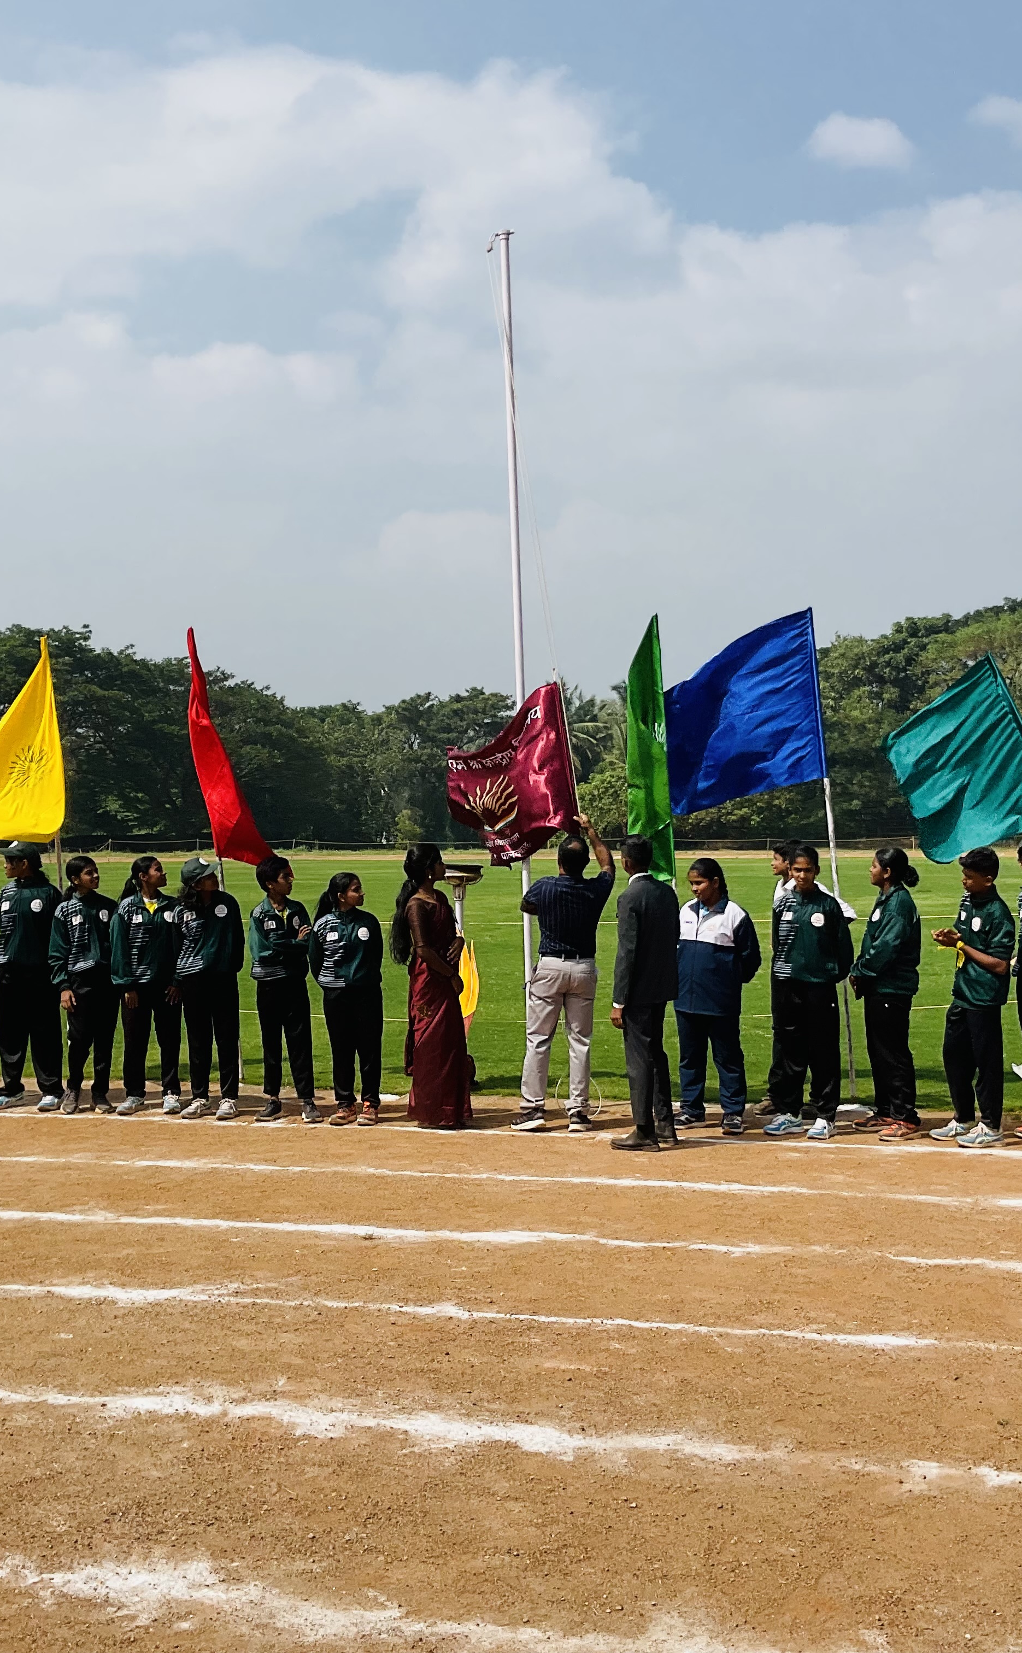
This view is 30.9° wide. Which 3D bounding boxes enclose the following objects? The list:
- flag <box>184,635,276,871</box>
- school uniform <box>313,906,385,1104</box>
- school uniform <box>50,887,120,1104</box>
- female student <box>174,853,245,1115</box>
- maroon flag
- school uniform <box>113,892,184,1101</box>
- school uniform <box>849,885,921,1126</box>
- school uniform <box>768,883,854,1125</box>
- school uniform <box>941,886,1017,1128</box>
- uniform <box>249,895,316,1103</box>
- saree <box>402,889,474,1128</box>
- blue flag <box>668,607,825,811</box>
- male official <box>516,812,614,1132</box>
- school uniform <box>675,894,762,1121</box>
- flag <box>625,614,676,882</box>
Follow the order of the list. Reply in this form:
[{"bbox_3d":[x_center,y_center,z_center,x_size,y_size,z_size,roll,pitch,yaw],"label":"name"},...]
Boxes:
[{"bbox_3d":[-1.906,-0.536,12.500,0.580,1.597,0.400,0,0,-6],"label":"flag"},{"bbox_3d":[-0.952,1.042,10.800,0.410,1.148,0.280,0,0,-9],"label":"school uniform"},{"bbox_3d":[-2.626,1.037,11.400,0.410,1.330,0.280,-1,0,-30],"label":"school uniform"},{"bbox_3d":[-1.803,0.959,11.050,0.430,1.557,0.300,0,0,-1],"label":"female student"},{"bbox_3d":[-0.015,-0.302,10.600,0.740,1.000,0.280,-9,0,5],"label":"maroon flag"},{"bbox_3d":[-2.194,1.024,11.150,0.400,1.269,0.270,0,0,-14],"label":"school uniform"},{"bbox_3d":[2.079,0.989,10.250,0.320,1.330,0.420,-1,0,-20],"label":"school uniform"},{"bbox_3d":[1.670,0.981,10.264,0.440,1.321,0.280,0,0,30],"label":"school uniform"},{"bbox_3d":[2.519,0.982,9.930,0.330,1.290,0.420,-1,0,-32],"label":"school uniform"},{"bbox_3d":[-1.364,1.026,11.000,0.380,1.241,0.270,0,0,-25],"label":"uniform"},{"bbox_3d":[-0.422,1.053,10.650,0.400,1.370,0.420,-1,0,-2],"label":"saree"},{"bbox_3d":[1.433,-0.690,11.300,1.030,1.270,0.350,-1,0,0],"label":"blue flag"},{"bbox_3d":[0.313,0.827,10.500,0.540,1.810,0.420,-1,0,-5],"label":"male official"},{"bbox_3d":[1.180,1.028,10.500,0.460,1.283,0.310,0,0,19],"label":"school uniform"},{"bbox_3d":[0.884,-0.496,11.700,0.320,1.702,0.400,0,0,6],"label":"flag"}]

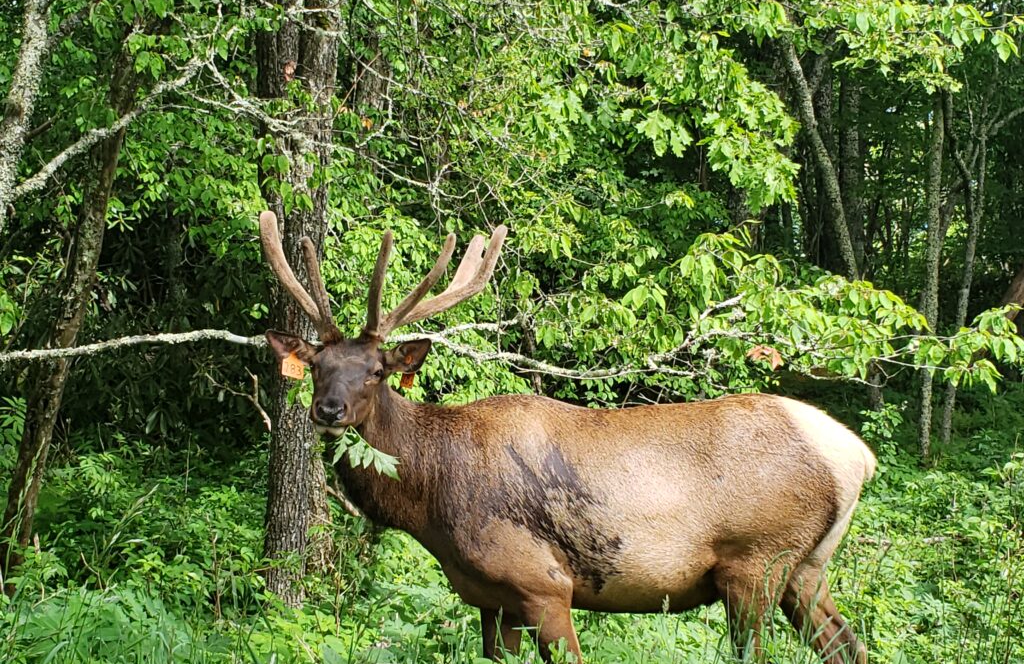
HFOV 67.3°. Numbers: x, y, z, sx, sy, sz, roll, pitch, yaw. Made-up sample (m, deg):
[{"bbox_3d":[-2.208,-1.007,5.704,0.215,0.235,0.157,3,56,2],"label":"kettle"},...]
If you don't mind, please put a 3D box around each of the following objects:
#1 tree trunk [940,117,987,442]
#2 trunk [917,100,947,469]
[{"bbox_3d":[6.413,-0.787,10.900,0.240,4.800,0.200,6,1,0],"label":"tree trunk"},{"bbox_3d":[5.242,-0.730,9.600,0.180,4.800,0.170,3,1,0],"label":"trunk"}]

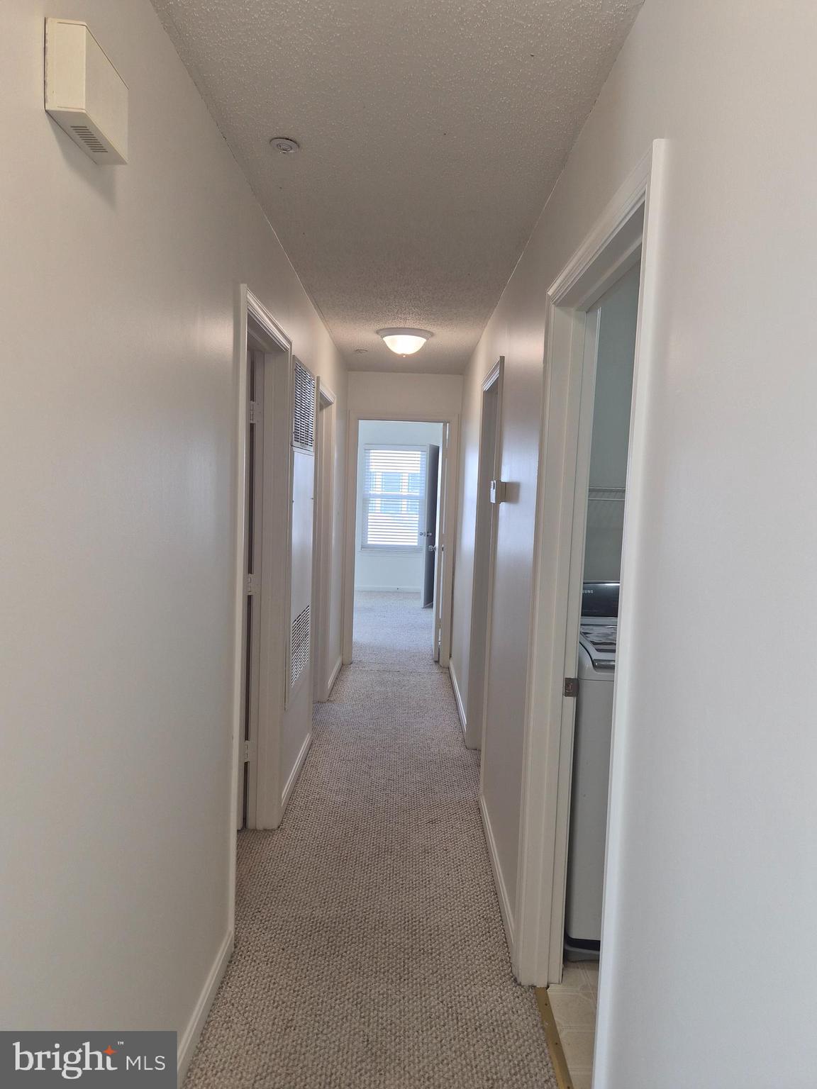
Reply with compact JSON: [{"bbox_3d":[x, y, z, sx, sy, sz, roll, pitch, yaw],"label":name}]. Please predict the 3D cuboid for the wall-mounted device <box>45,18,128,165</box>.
[{"bbox_3d":[-0.483,-0.680,1.100,0.057,0.126,0.162,2,5,0],"label":"wall-mounted device"}]

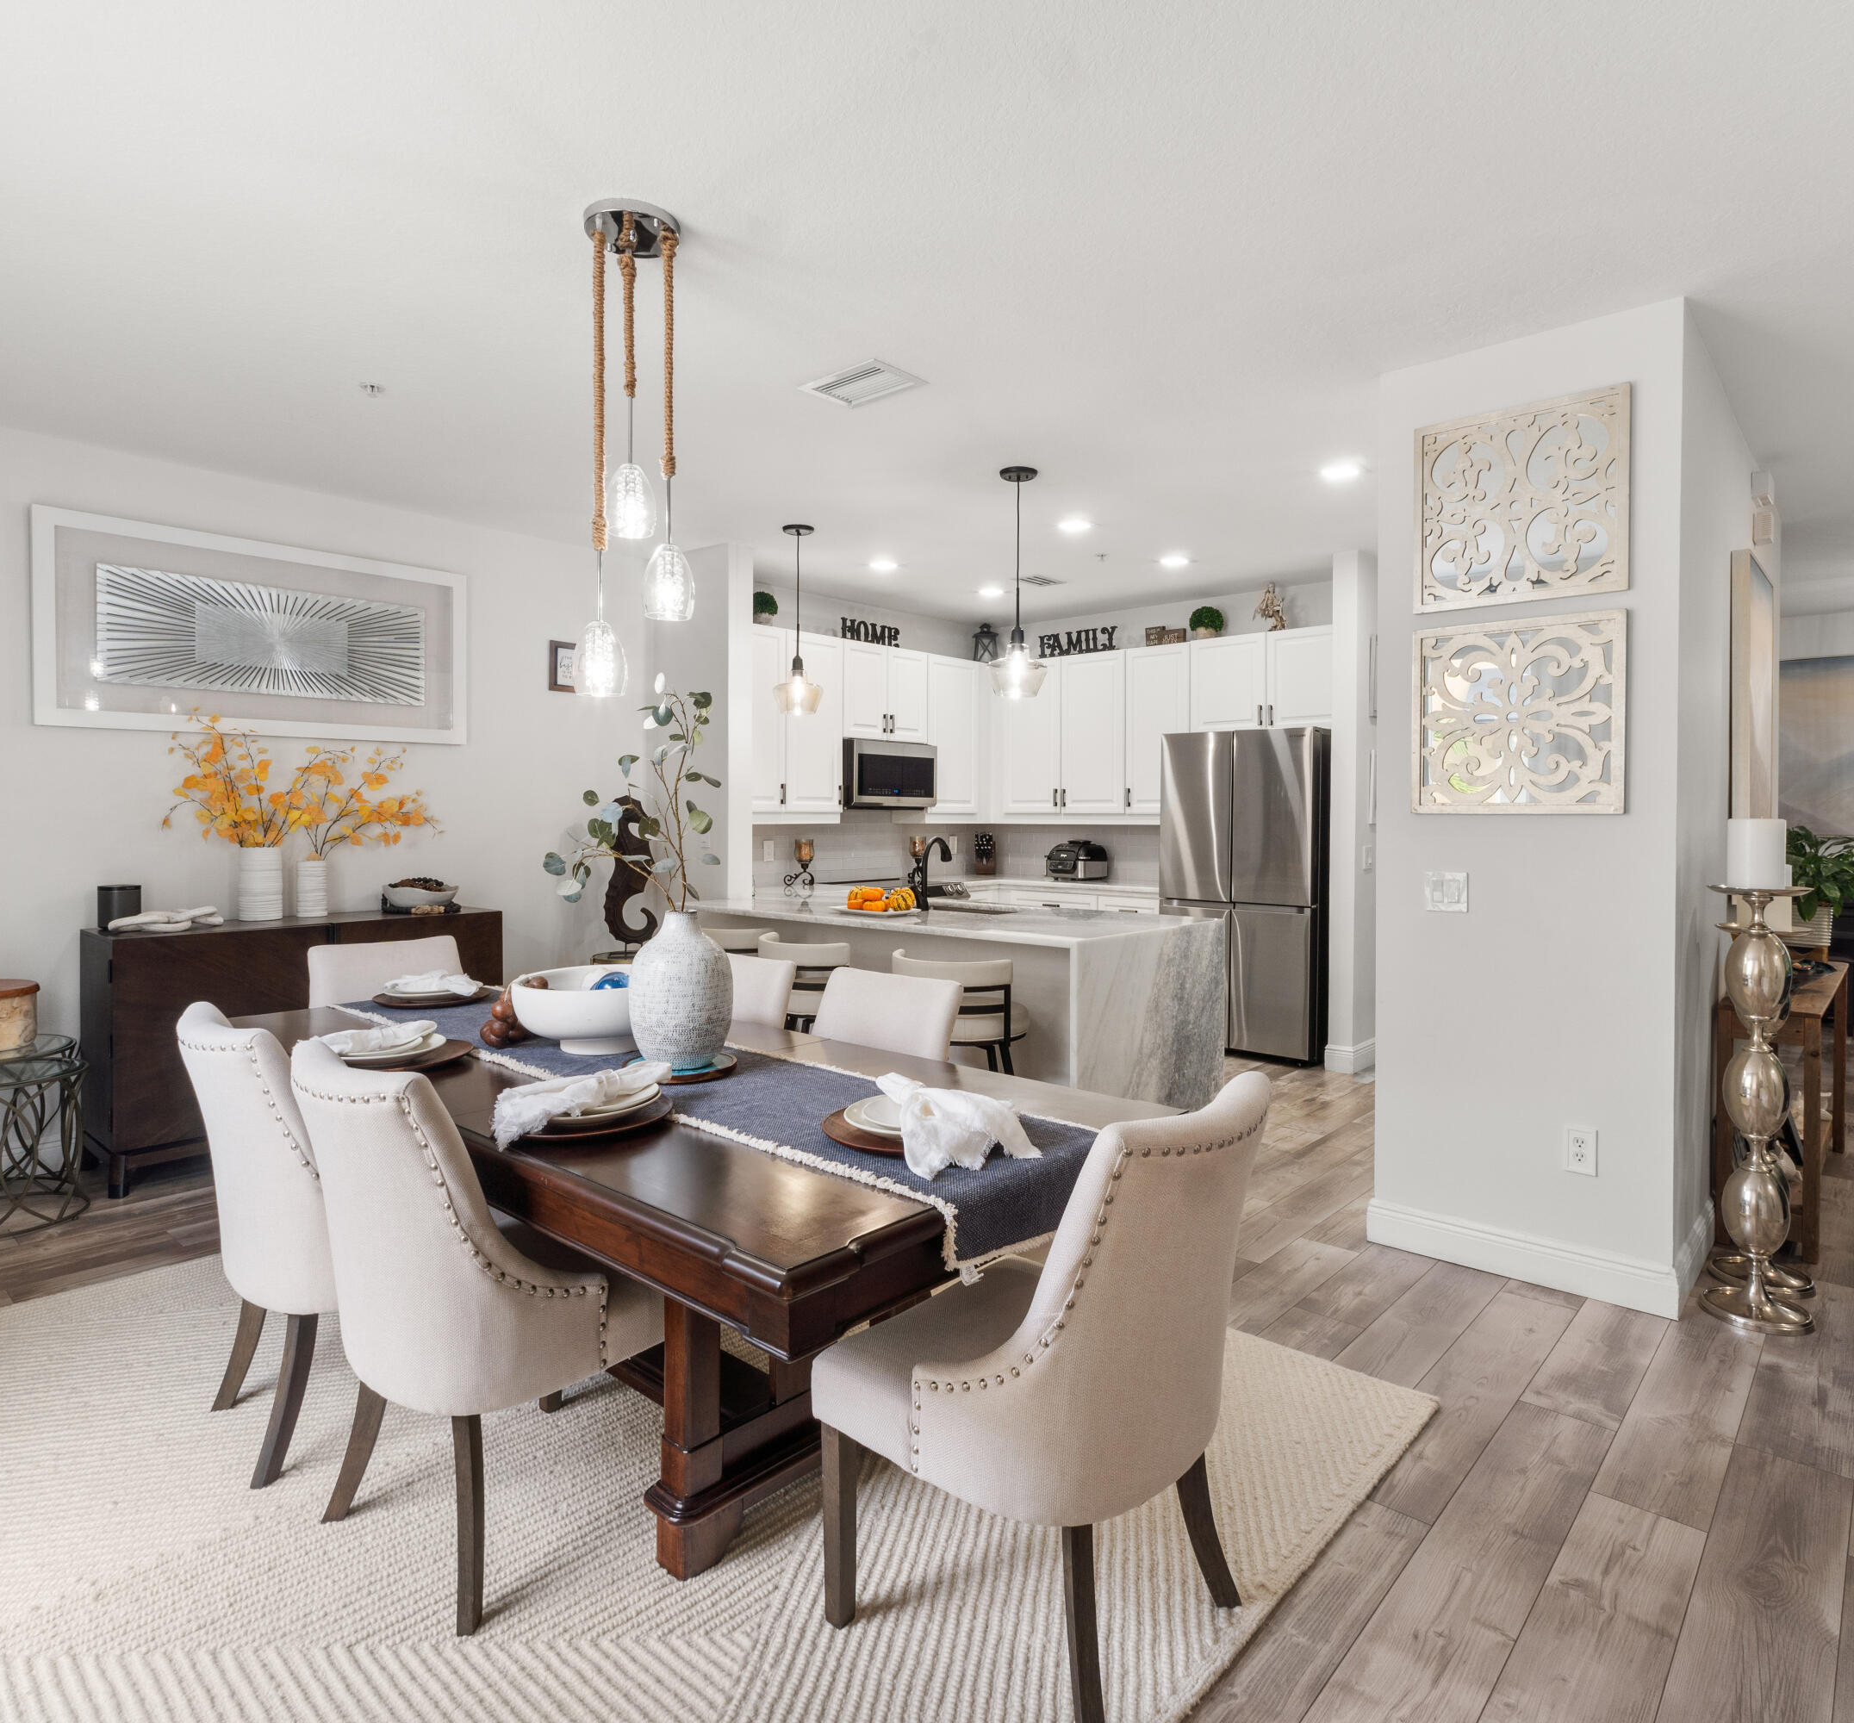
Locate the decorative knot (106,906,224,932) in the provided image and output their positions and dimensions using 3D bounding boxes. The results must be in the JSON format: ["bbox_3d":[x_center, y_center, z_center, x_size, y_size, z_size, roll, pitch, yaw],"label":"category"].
[{"bbox_3d":[-2.933,0.233,4.152,0.170,0.072,0.370,2,3,42],"label":"decorative knot"}]

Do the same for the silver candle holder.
[{"bbox_3d":[2.280,0.663,2.948,0.250,1.168,0.250,2,3,42],"label":"silver candle holder"}]

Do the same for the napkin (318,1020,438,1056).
[{"bbox_3d":[-1.336,0.427,2.607,0.150,0.065,0.290,2,3,42],"label":"napkin"}]

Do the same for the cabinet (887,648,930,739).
[{"bbox_3d":[-0.233,-1.062,7.055,0.330,0.590,0.385,2,3,42],"label":"cabinet"}]

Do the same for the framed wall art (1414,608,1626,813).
[{"bbox_3d":[1.720,-0.419,3.151,0.565,0.570,0.028,2,3,42],"label":"framed wall art"}]

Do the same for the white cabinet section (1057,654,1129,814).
[{"bbox_3d":[1.209,-0.834,7.186,0.505,1.043,0.340,2,3,42],"label":"white cabinet section"}]

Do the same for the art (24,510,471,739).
[{"bbox_3d":[-2.628,-0.896,4.377,0.040,0.770,1.555,2,4,41],"label":"art"}]

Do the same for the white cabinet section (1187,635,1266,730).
[{"bbox_3d":[1.914,-1.061,6.549,0.492,0.546,0.360,2,3,42],"label":"white cabinet section"}]

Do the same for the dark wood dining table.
[{"bbox_3d":[-0.840,0.885,2.751,2.720,0.762,1.115,2,4,41],"label":"dark wood dining table"}]

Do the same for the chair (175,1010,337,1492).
[{"bbox_3d":[-1.307,0.803,2.542,0.530,0.950,0.630,2,4,41],"label":"chair"}]

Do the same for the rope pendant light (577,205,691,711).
[{"bbox_3d":[-0.701,-0.961,2.591,0.250,1.108,0.255,0,2,0],"label":"rope pendant light"}]

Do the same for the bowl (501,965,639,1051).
[{"bbox_3d":[-0.854,0.409,2.851,0.485,0.180,0.485,0,3,0],"label":"bowl"}]

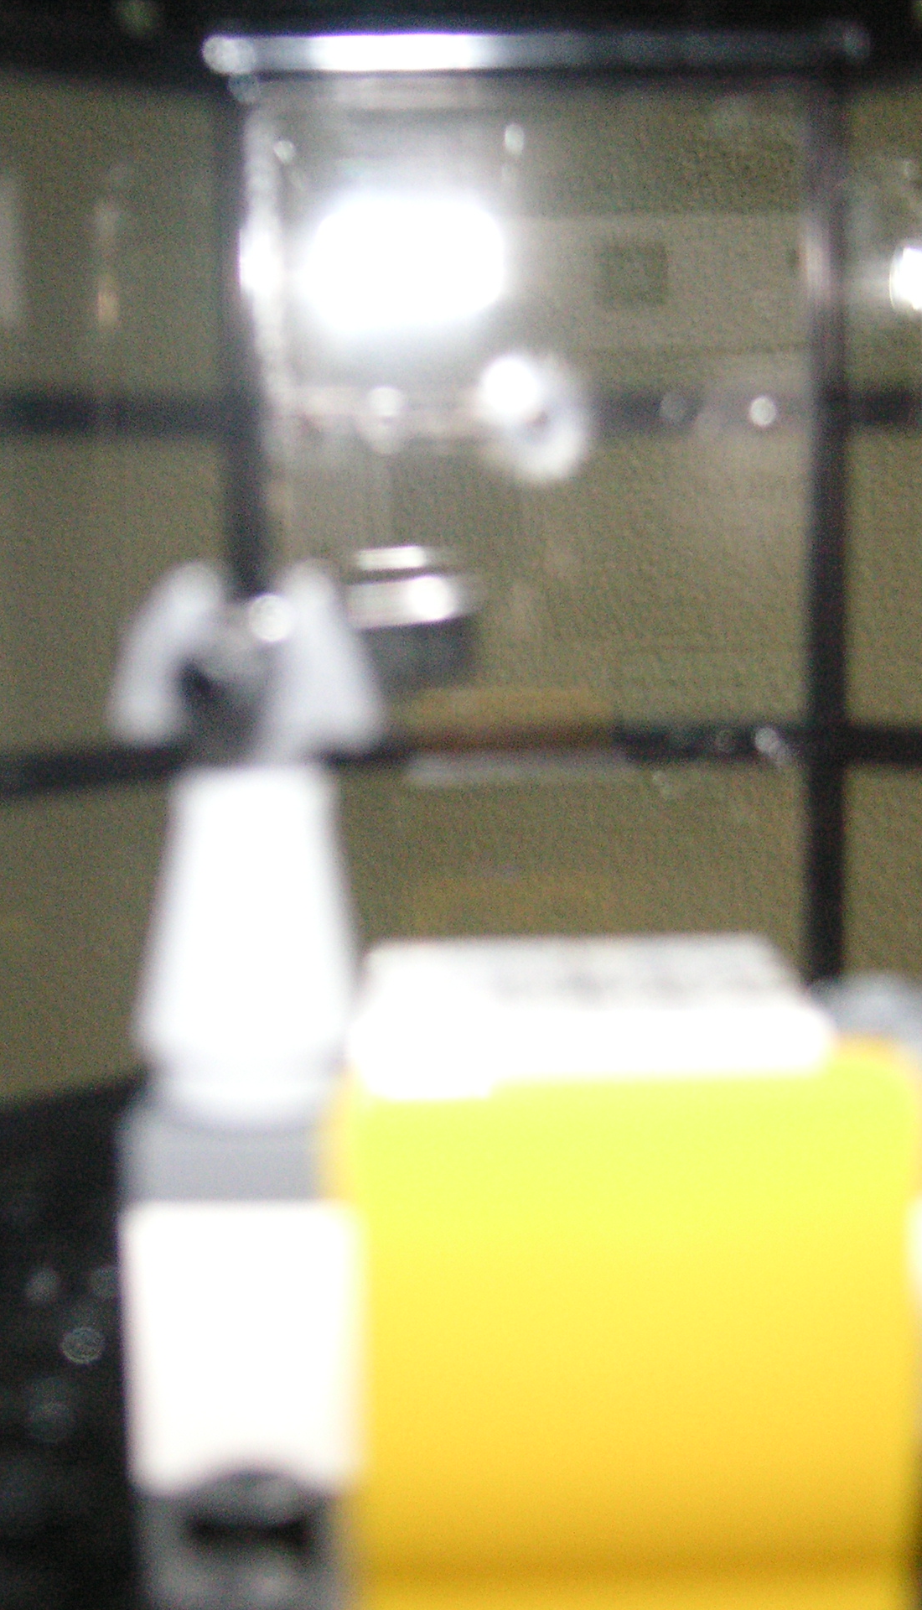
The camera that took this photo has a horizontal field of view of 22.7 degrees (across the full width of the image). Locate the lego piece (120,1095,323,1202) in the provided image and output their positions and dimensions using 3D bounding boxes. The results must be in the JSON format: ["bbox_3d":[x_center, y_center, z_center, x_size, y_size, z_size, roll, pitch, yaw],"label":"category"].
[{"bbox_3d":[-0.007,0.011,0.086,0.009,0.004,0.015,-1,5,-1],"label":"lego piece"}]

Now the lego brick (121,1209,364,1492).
[{"bbox_3d":[-0.007,0.018,0.085,0.008,0.010,0.012,-1,5,-1],"label":"lego brick"}]

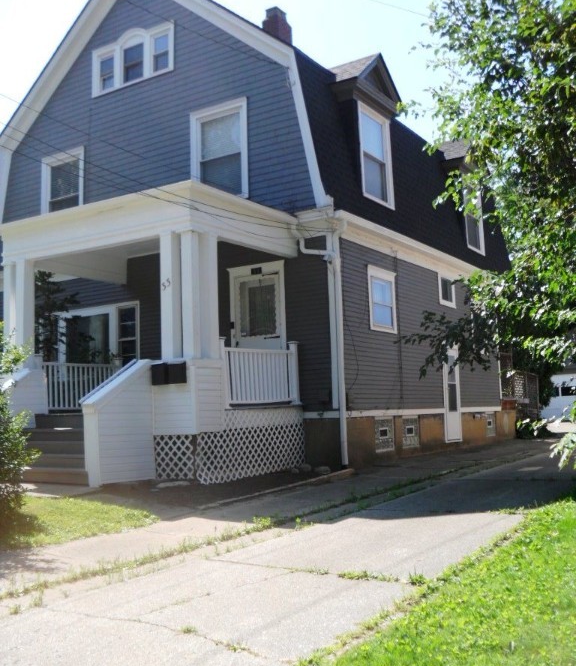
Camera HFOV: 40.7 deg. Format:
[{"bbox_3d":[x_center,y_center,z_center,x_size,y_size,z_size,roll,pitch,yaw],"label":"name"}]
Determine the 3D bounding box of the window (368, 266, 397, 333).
[{"bbox_3d":[1.802,-0.607,14.565,0.110,1.170,1.140,-5,-7,32],"label":"window"}]

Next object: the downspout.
[{"bbox_3d":[0.555,0.170,13.041,0.850,4.080,0.180,-5,-7,32],"label":"downspout"}]

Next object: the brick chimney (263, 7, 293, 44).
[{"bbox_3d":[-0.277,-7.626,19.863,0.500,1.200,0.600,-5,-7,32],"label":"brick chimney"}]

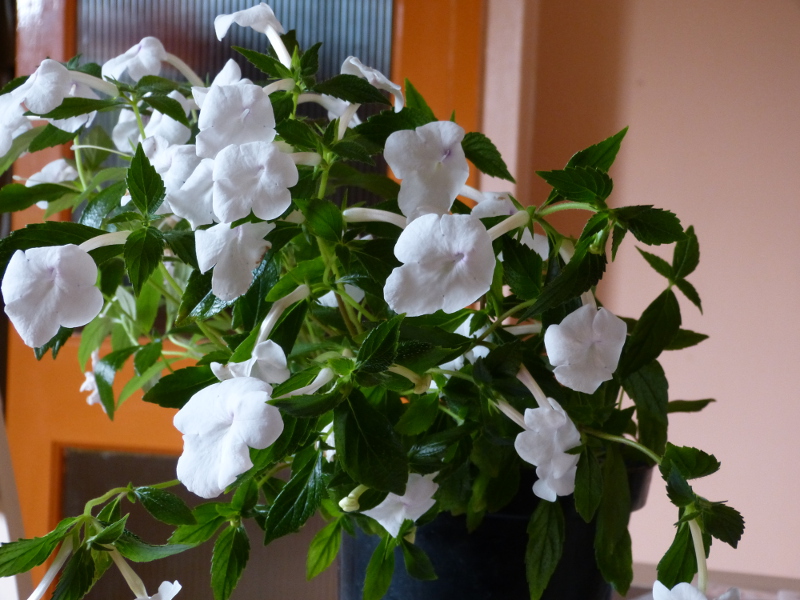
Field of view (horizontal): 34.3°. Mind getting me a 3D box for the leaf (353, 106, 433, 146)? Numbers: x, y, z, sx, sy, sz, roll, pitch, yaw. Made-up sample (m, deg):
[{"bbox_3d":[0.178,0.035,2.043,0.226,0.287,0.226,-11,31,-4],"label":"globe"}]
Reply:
[{"bbox_3d":[-0.001,-0.081,0.605,0.042,0.008,0.024,-11,44,-17],"label":"leaf"}]

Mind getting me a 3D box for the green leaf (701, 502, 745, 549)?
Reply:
[{"bbox_3d":[0.156,0.109,0.627,0.019,0.009,0.027,-21,51,-26],"label":"green leaf"}]

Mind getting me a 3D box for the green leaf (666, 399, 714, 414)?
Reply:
[{"bbox_3d":[0.169,0.063,0.770,0.041,0.008,0.019,-3,22,-6],"label":"green leaf"}]

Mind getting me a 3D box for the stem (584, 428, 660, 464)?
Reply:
[{"bbox_3d":[0.110,0.072,0.640,0.043,0.009,0.008,24,0,0],"label":"stem"}]

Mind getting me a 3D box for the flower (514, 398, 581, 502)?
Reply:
[{"bbox_3d":[0.067,0.068,0.585,0.030,0.043,0.018,-1,18,-45],"label":"flower"}]

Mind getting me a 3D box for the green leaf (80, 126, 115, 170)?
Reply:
[{"bbox_3d":[-0.185,-0.092,0.790,0.019,0.027,0.009,3,0,-5],"label":"green leaf"}]

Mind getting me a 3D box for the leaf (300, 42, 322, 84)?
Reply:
[{"bbox_3d":[-0.045,-0.121,0.660,0.011,0.021,0.008,17,0,-11],"label":"leaf"}]

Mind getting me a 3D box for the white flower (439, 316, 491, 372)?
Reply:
[{"bbox_3d":[0.032,0.023,0.650,0.030,0.030,0.018,5,12,38],"label":"white flower"}]

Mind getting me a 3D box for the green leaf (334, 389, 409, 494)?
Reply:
[{"bbox_3d":[-0.013,0.066,0.605,0.031,0.053,0.012,-30,0,24],"label":"green leaf"}]

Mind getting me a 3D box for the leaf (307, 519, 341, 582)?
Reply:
[{"bbox_3d":[-0.037,0.124,0.640,0.016,0.033,0.010,29,0,8],"label":"leaf"}]

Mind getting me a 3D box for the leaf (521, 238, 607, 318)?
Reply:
[{"bbox_3d":[0.081,-0.010,0.645,0.020,0.064,0.011,35,-22,35],"label":"leaf"}]

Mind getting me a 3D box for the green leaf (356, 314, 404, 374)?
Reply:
[{"bbox_3d":[-0.009,0.021,0.610,0.011,0.036,0.020,22,23,-45],"label":"green leaf"}]

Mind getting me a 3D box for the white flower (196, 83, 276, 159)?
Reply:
[{"bbox_3d":[-0.086,-0.093,0.675,0.043,0.044,0.020,3,13,17],"label":"white flower"}]

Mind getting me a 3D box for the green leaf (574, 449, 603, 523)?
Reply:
[{"bbox_3d":[0.090,0.089,0.620,0.013,0.036,0.009,2,3,-9],"label":"green leaf"}]

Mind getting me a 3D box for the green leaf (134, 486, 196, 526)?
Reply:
[{"bbox_3d":[-0.110,0.098,0.609,0.036,0.008,0.018,27,47,11],"label":"green leaf"}]

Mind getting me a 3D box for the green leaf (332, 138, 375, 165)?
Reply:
[{"bbox_3d":[-0.025,-0.082,0.710,0.026,0.007,0.014,21,34,21],"label":"green leaf"}]

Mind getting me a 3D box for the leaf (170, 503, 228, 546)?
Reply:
[{"bbox_3d":[-0.093,0.107,0.600,0.030,0.008,0.018,-23,38,-10],"label":"leaf"}]

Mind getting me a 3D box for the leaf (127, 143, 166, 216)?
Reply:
[{"bbox_3d":[-0.131,-0.062,0.670,0.020,0.039,0.009,-7,-18,1],"label":"leaf"}]

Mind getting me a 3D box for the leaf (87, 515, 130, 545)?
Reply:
[{"bbox_3d":[-0.142,0.112,0.630,0.023,0.007,0.012,-33,36,6],"label":"leaf"}]

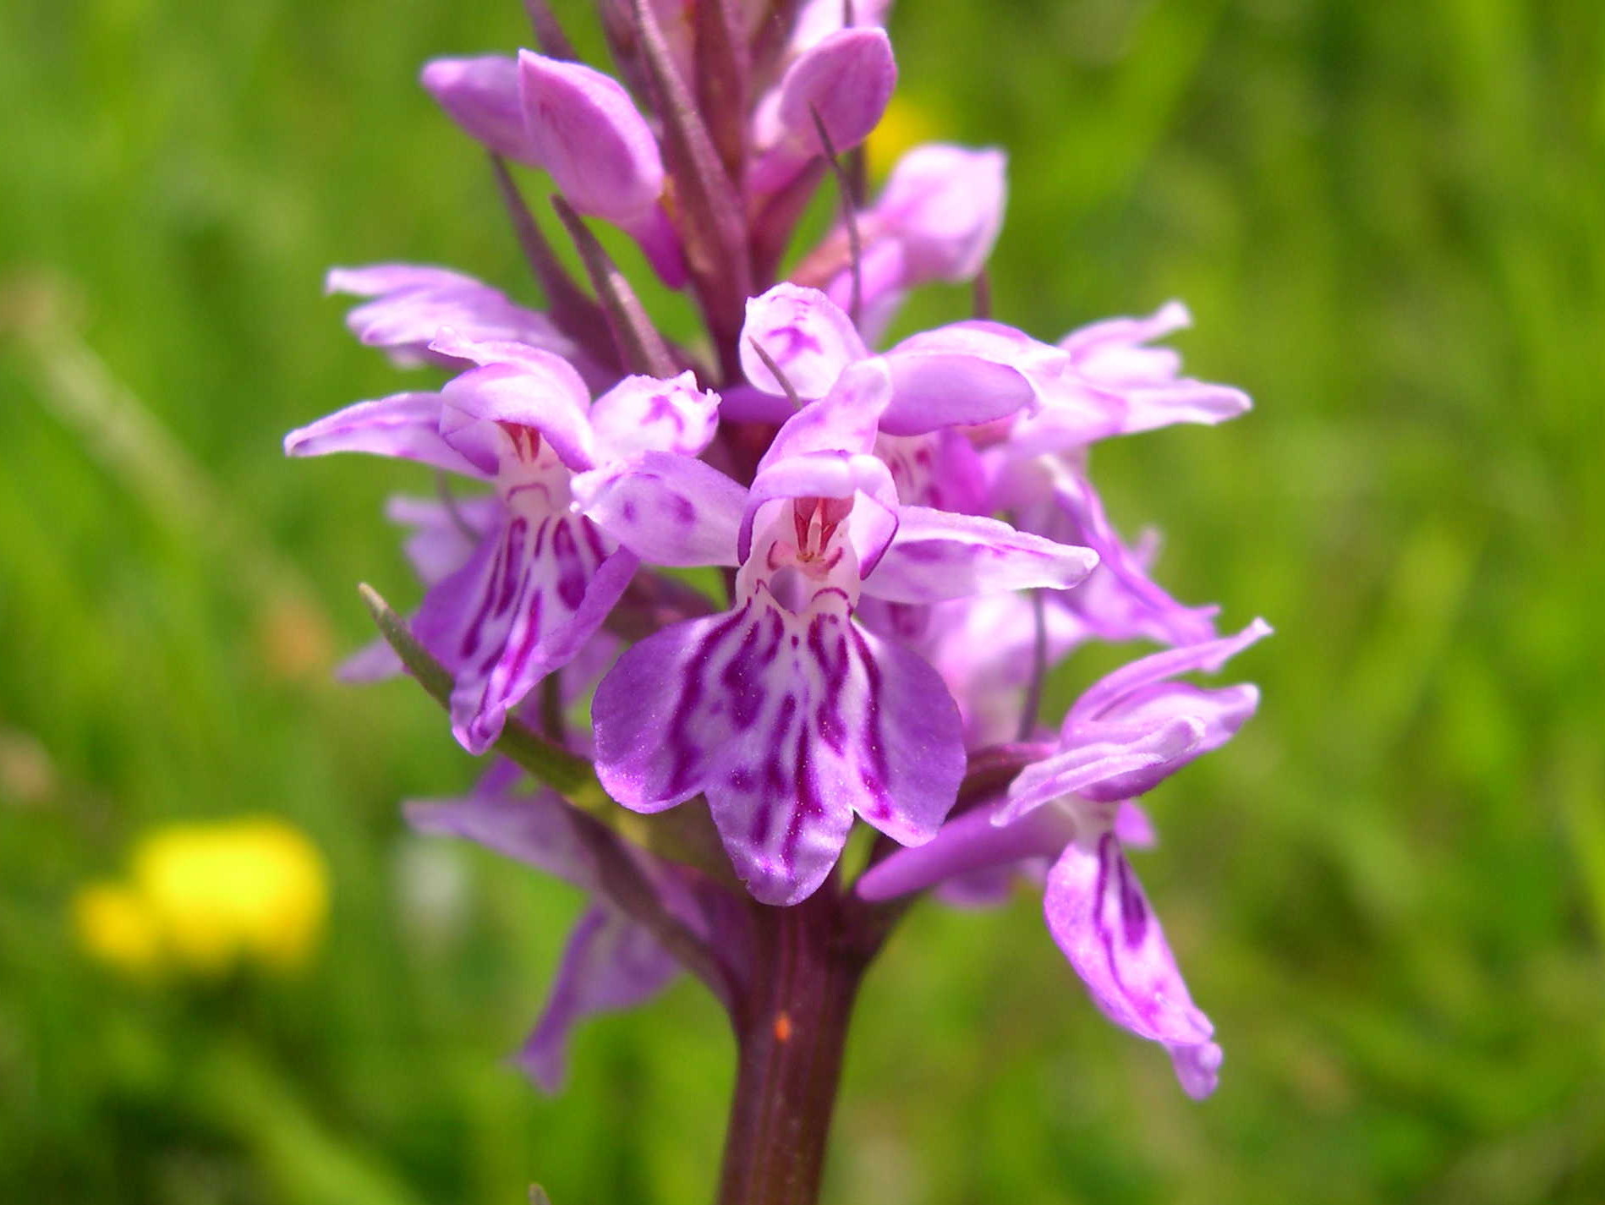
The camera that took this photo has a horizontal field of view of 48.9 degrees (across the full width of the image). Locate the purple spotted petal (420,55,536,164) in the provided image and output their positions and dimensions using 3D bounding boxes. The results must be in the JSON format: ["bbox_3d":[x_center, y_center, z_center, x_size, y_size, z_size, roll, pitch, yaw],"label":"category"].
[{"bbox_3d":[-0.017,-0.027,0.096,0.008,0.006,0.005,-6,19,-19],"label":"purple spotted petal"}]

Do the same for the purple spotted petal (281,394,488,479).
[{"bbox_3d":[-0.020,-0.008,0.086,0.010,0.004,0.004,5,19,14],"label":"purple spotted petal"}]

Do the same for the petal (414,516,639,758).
[{"bbox_3d":[-0.011,0.001,0.069,0.008,0.009,0.004,9,-7,18],"label":"petal"}]

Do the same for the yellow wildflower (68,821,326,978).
[{"bbox_3d":[-0.075,0.037,0.220,0.029,0.016,0.022,0,18,0],"label":"yellow wildflower"}]

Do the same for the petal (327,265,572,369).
[{"bbox_3d":[-0.014,-0.011,0.069,0.009,0.003,0.004,17,6,-6],"label":"petal"}]

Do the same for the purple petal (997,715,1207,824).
[{"bbox_3d":[0.012,0.007,0.069,0.009,0.003,0.003,-26,6,-5],"label":"purple petal"}]

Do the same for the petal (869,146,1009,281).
[{"bbox_3d":[0.006,-0.016,0.071,0.004,0.006,0.004,39,-6,-4],"label":"petal"}]

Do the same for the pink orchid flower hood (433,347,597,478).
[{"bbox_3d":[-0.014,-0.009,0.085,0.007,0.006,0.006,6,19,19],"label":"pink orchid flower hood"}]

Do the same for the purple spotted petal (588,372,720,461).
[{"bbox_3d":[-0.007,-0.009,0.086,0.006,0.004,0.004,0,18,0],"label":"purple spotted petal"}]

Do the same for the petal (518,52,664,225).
[{"bbox_3d":[-0.008,-0.017,0.063,0.003,0.007,0.003,-38,3,12],"label":"petal"}]

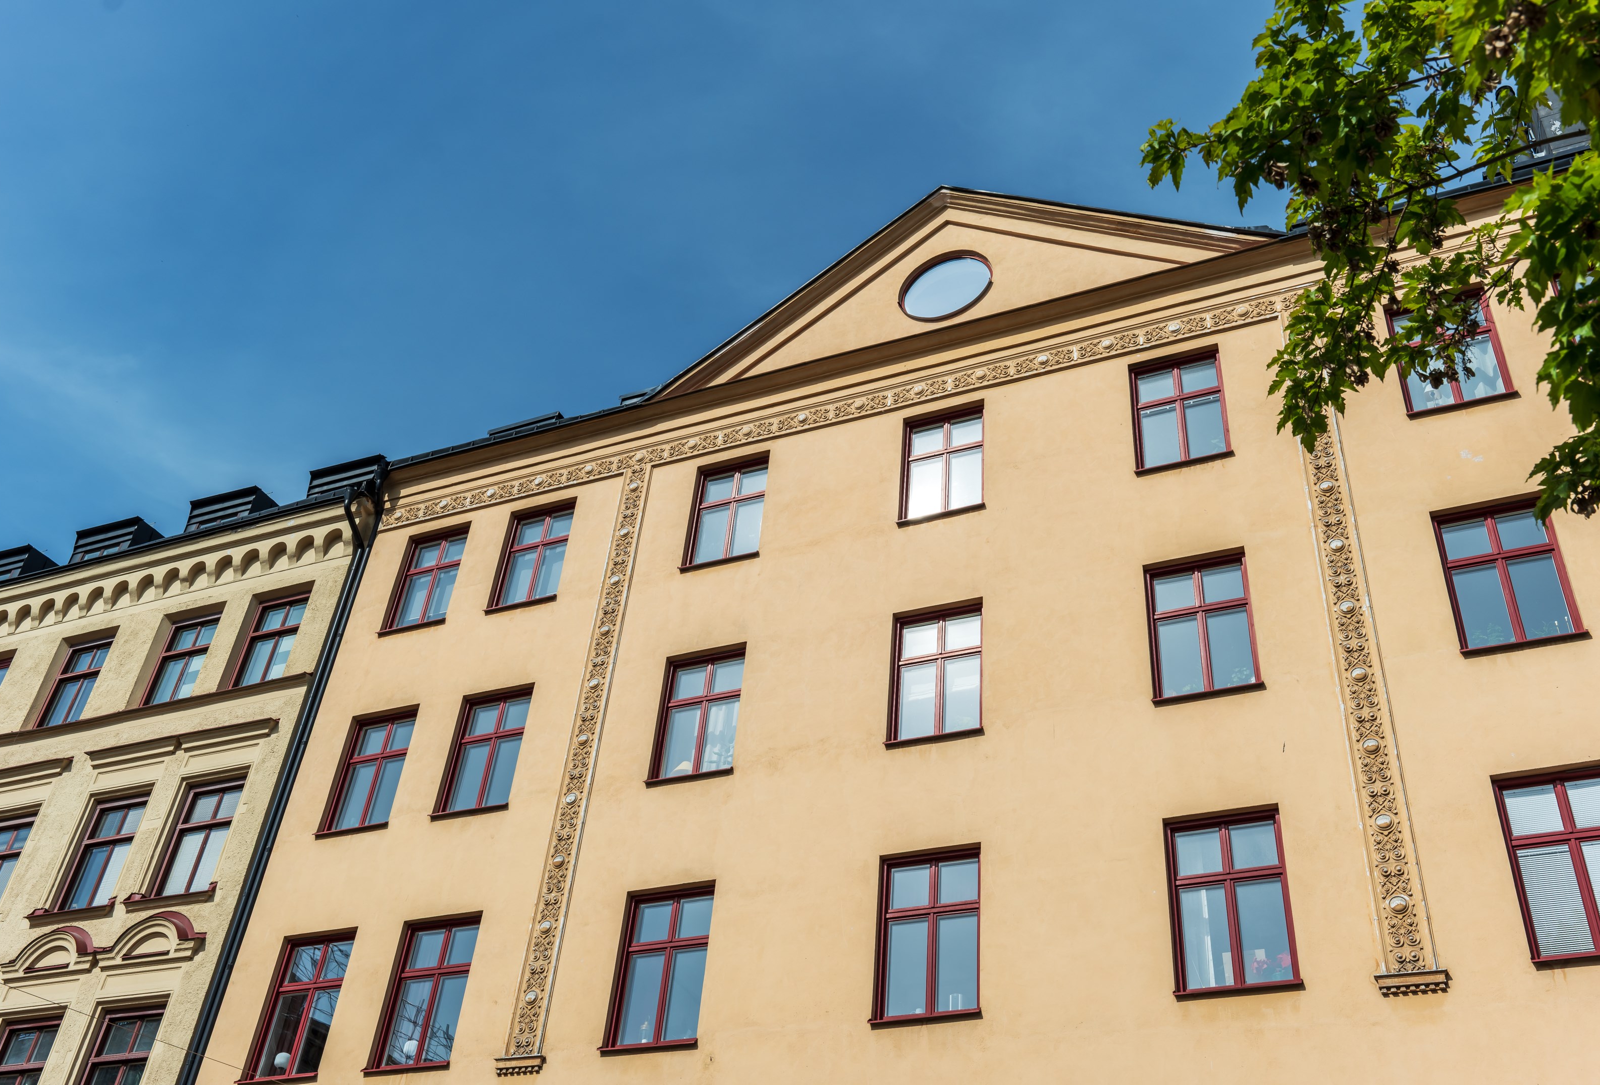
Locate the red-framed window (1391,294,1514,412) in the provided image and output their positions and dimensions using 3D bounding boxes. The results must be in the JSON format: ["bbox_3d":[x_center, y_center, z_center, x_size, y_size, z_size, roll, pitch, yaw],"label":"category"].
[{"bbox_3d":[7.715,-2.251,18.292,1.160,1.883,0.140,-12,-43,21],"label":"red-framed window"}]

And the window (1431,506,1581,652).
[{"bbox_3d":[7.414,0.348,16.157,1.160,1.882,0.140,-12,-43,21],"label":"window"}]

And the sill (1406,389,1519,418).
[{"bbox_3d":[7.601,-1.567,17.619,1.220,0.070,0.150,-12,-43,21],"label":"sill"}]

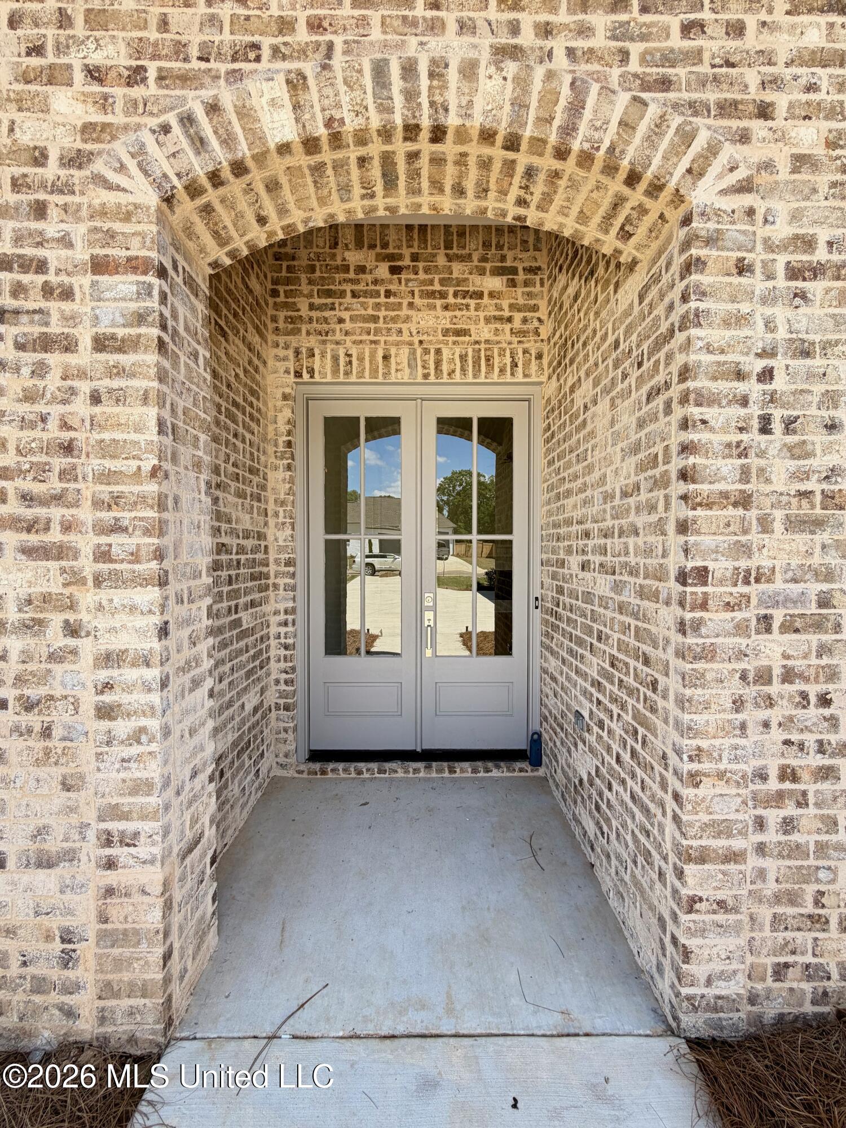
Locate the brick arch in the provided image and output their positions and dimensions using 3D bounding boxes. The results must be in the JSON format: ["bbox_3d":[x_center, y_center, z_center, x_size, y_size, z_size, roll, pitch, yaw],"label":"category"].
[{"bbox_3d":[-0.010,-1.355,1.600,2.060,0.470,0.340,0,1,0],"label":"brick arch"}]

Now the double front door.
[{"bbox_3d":[-0.027,0.080,3.190,1.550,2.460,0.090,0,1,0],"label":"double front door"}]

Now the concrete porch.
[{"bbox_3d":[-0.085,1.525,2.160,1.800,0.130,1.820,0,1,0],"label":"concrete porch"}]

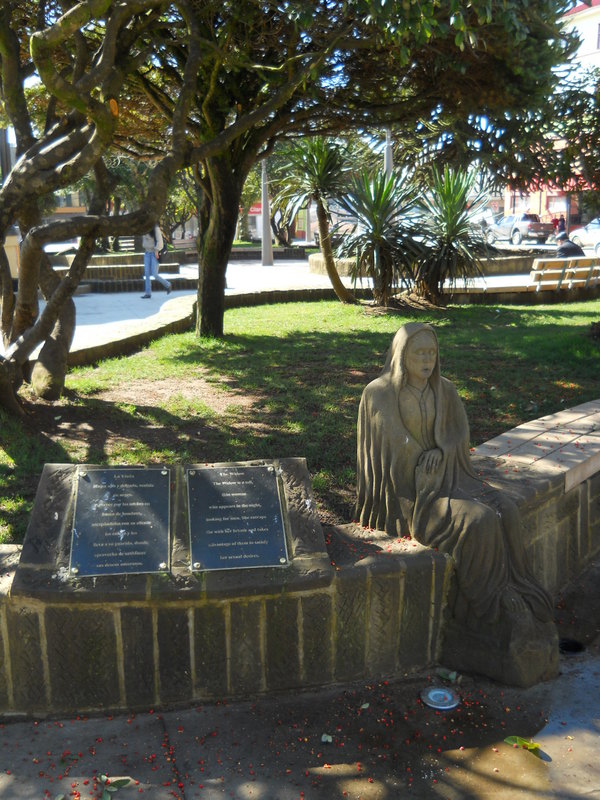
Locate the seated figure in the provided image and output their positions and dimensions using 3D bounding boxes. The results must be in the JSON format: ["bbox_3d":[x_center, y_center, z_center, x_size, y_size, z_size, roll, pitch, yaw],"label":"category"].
[{"bbox_3d":[0.587,0.260,3.205,0.840,1.096,0.504,12,17,44],"label":"seated figure"}]

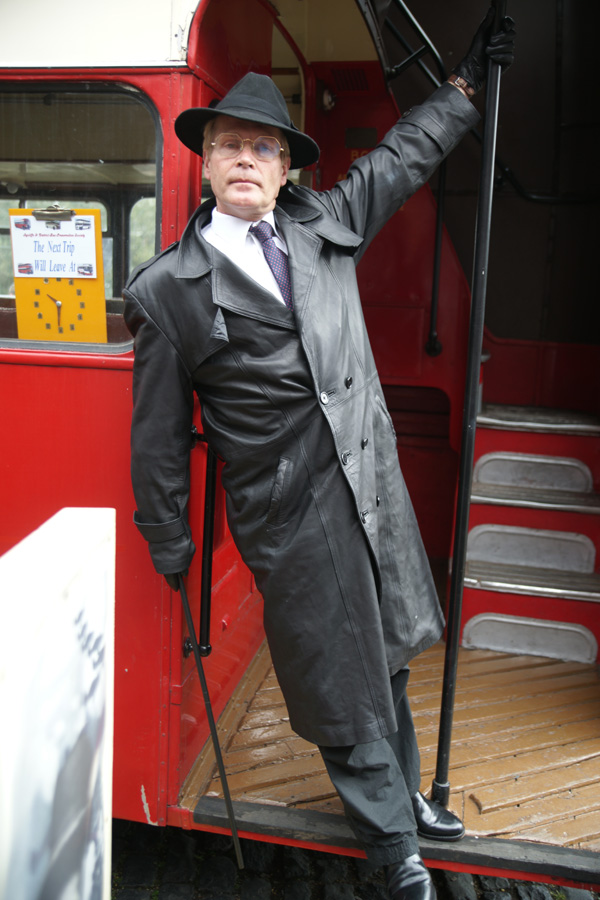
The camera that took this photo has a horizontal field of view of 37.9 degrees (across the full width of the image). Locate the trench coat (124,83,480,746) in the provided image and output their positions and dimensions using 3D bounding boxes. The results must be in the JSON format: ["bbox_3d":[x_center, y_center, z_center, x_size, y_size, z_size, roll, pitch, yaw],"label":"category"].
[{"bbox_3d":[0.038,-0.051,1.815,0.740,1.380,0.460,-4,13,-16],"label":"trench coat"}]

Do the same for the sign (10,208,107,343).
[{"bbox_3d":[-0.588,-0.424,2.134,0.232,0.320,0.018,3,14,9],"label":"sign"}]

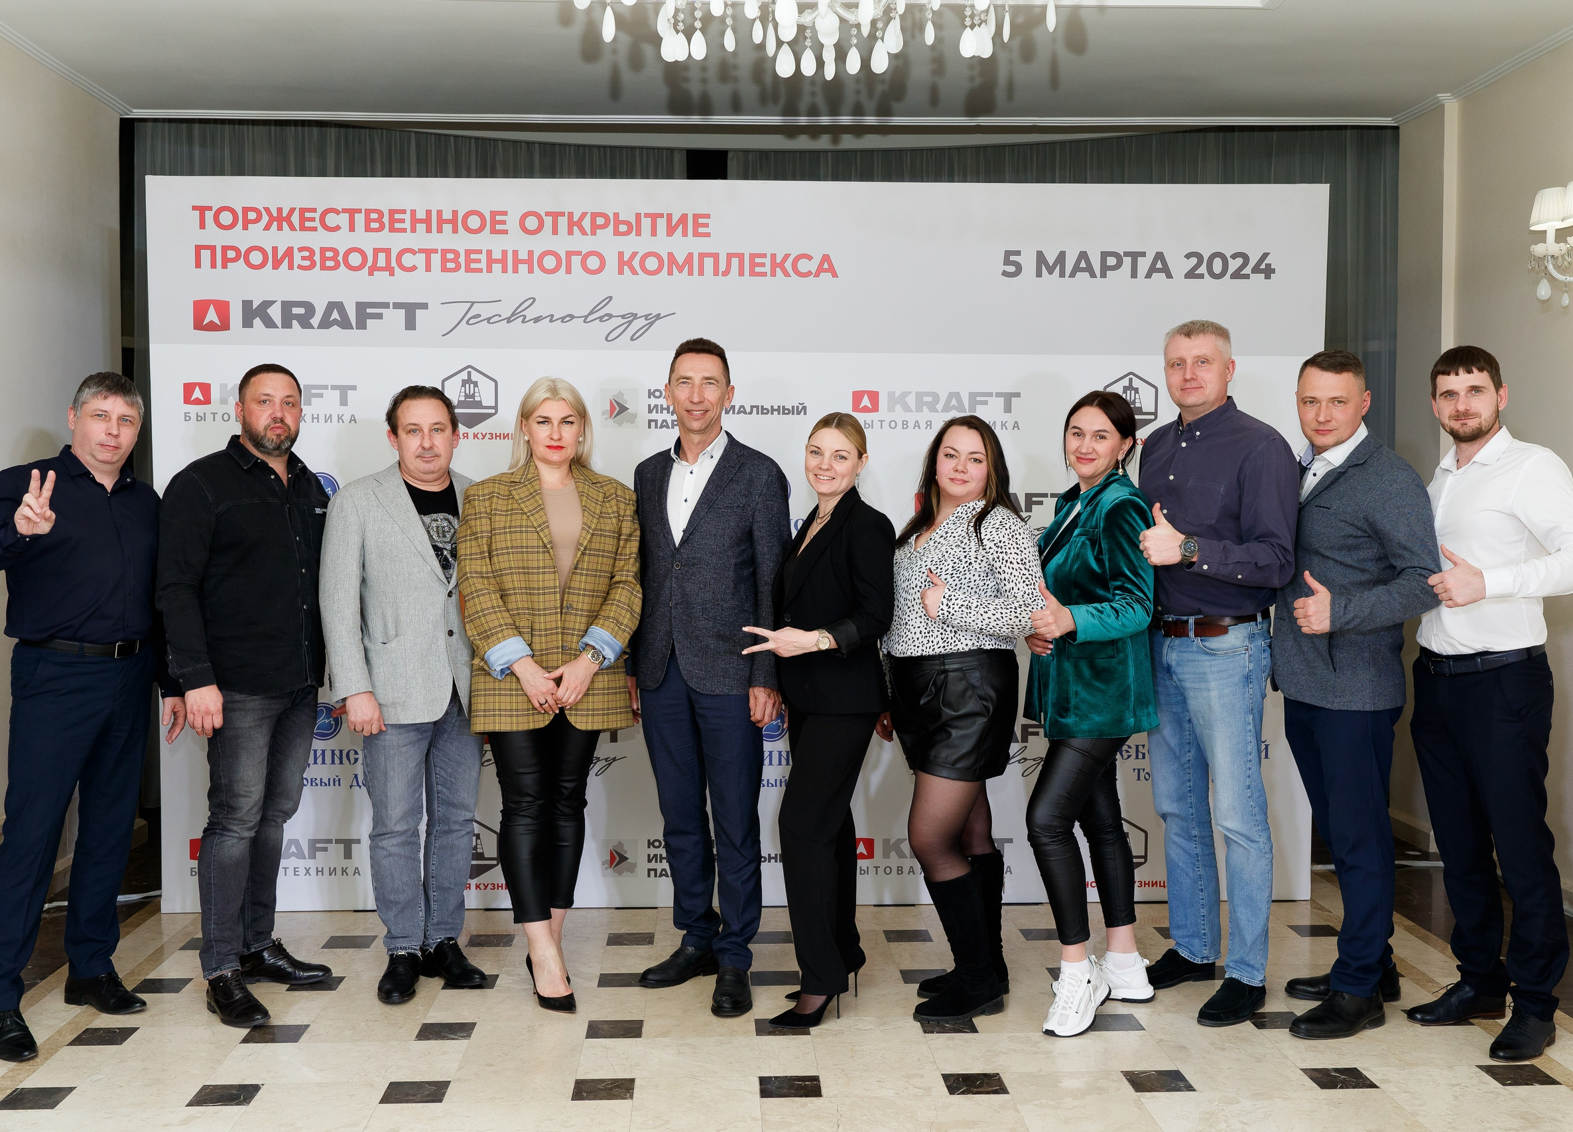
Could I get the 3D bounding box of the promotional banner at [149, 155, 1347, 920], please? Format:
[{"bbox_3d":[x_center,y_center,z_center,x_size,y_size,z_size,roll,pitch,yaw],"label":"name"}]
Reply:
[{"bbox_3d":[-0.139,-0.064,5.140,3.948,2.462,0.060,0,3,-2],"label":"promotional banner"}]

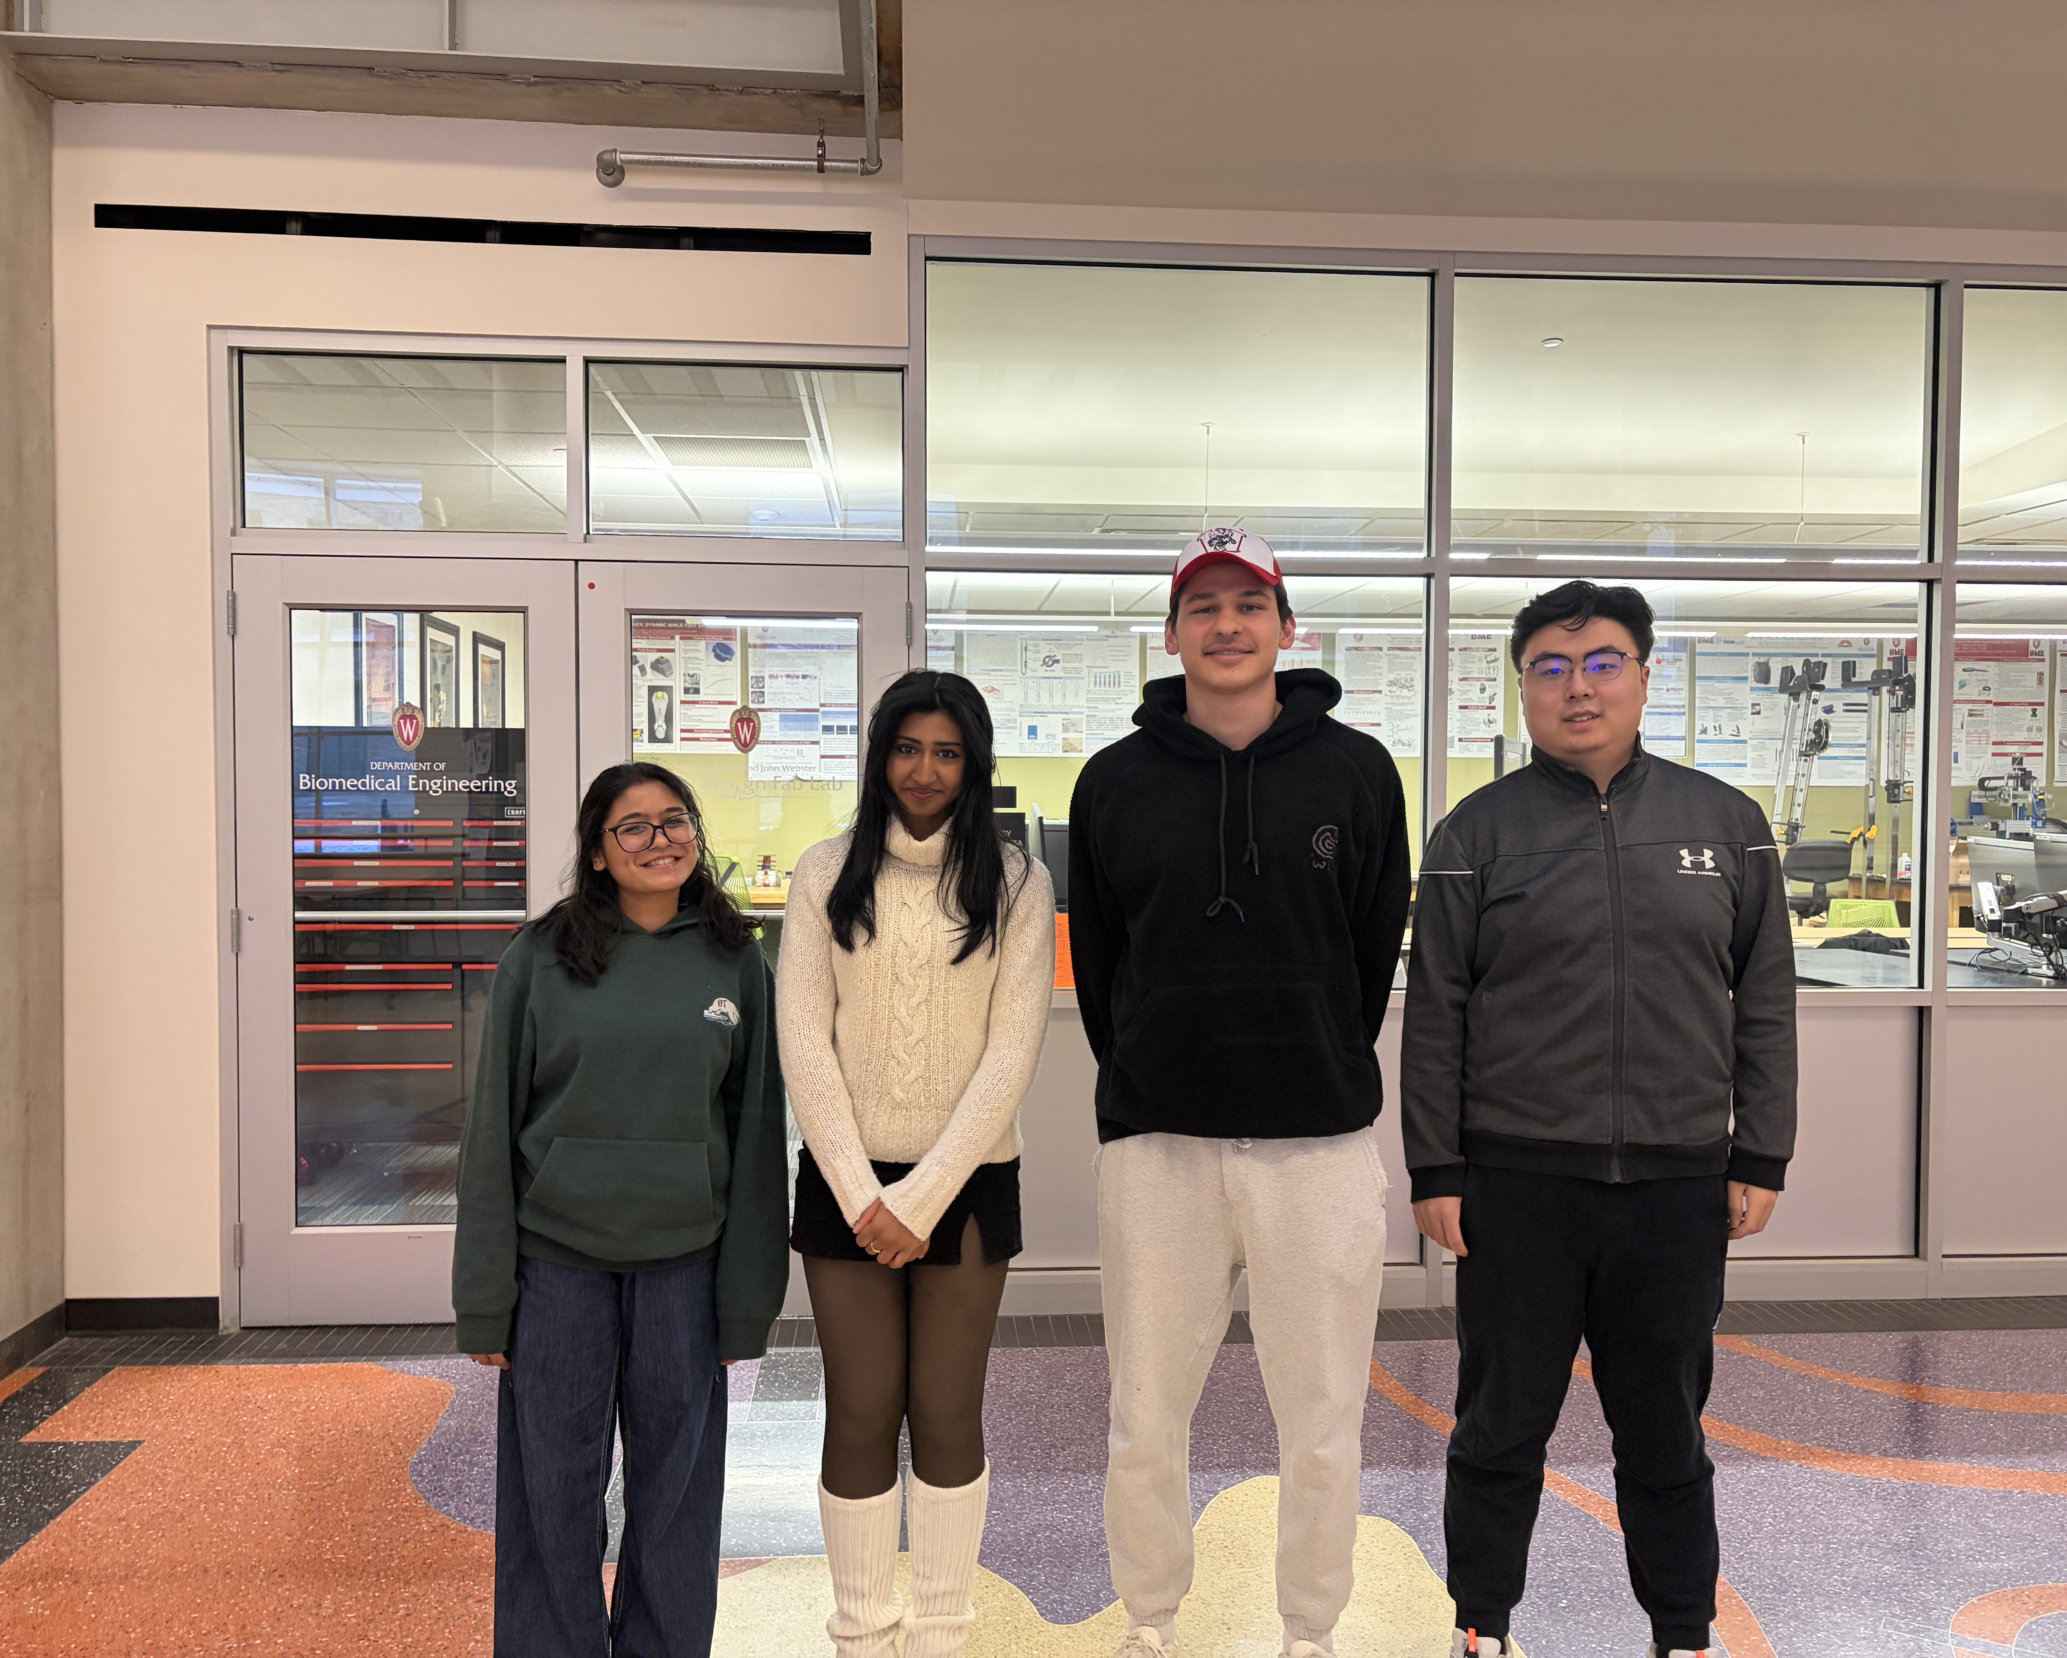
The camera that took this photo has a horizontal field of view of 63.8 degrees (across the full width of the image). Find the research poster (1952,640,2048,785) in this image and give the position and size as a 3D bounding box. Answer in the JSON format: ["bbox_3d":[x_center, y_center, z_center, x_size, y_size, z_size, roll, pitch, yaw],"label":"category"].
[{"bbox_3d":[6.661,-0.842,11.869,1.215,1.070,0.020,0,1,-4],"label":"research poster"}]

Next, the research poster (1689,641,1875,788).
[{"bbox_3d":[5.331,-0.838,11.767,1.312,1.067,0.020,0,1,-4],"label":"research poster"}]

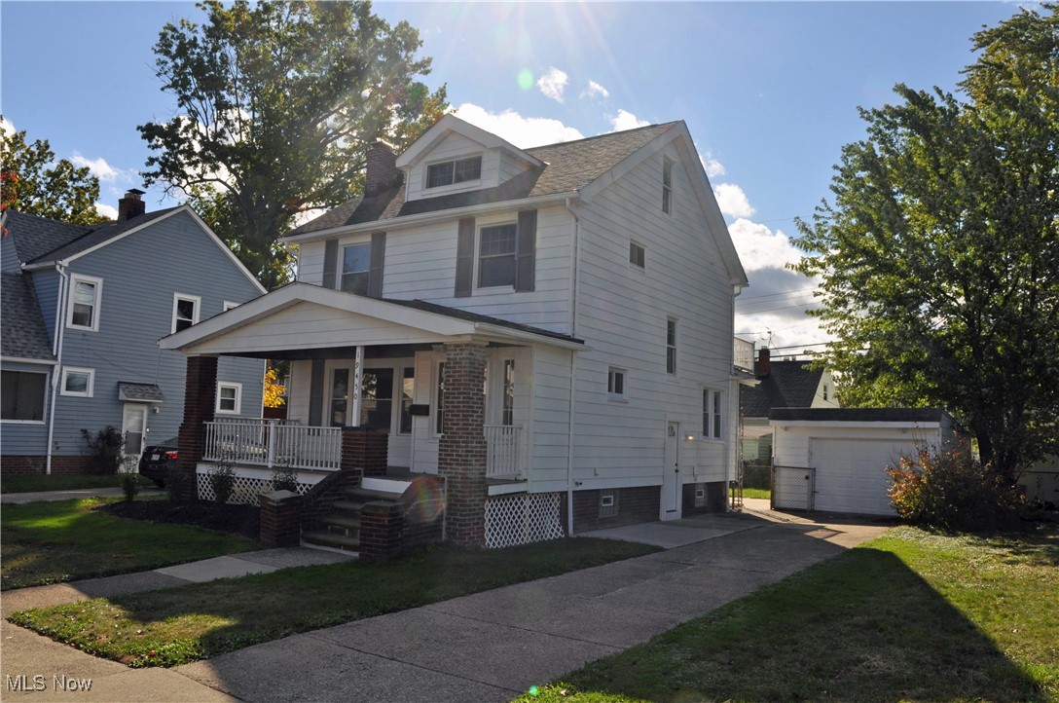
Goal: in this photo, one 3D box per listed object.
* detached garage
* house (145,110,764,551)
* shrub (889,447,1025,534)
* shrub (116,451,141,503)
[{"bbox_3d":[10.787,3.423,25.055,4.800,3.000,6.200,-1,-7,35],"label":"detached garage"},{"bbox_3d":[-0.890,-0.854,19.095,8.530,9.150,11.700,-1,-7,35],"label":"house"},{"bbox_3d":[10.417,3.268,19.333,3.200,2.050,2.600,-1,-7,28],"label":"shrub"},{"bbox_3d":[-8.400,2.629,16.683,0.480,1.000,0.480,5,-6,-26],"label":"shrub"}]

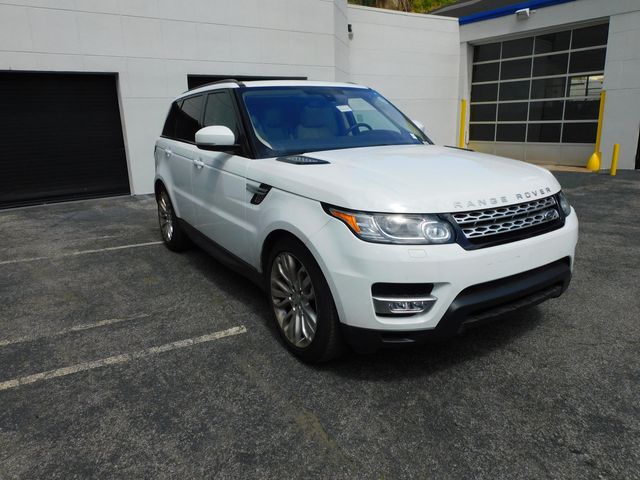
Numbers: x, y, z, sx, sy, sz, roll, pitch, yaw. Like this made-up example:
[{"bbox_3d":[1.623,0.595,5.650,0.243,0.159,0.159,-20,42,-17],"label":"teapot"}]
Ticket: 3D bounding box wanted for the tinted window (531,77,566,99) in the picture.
[{"bbox_3d":[7.307,-4.867,14.240,0.050,0.612,1.083,-13,19,-34],"label":"tinted window"}]

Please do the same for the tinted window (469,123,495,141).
[{"bbox_3d":[5.984,-3.986,16.434,0.050,0.612,1.083,-13,19,-34],"label":"tinted window"}]

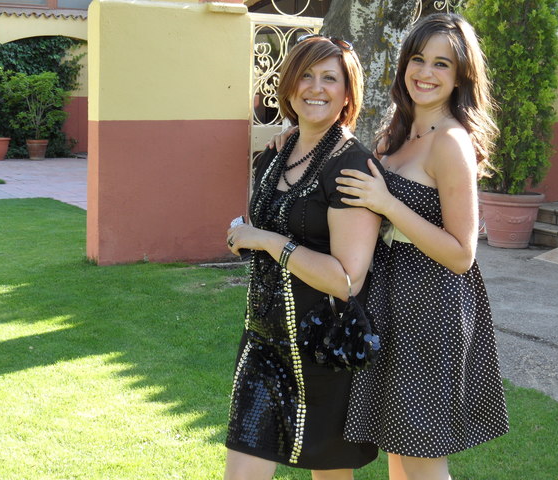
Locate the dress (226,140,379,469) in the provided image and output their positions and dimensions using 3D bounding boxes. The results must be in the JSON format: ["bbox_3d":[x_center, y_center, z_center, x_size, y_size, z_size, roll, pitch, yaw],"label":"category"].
[{"bbox_3d":[0.072,0.154,2.640,0.470,0.867,0.360,8,11,41],"label":"dress"}]

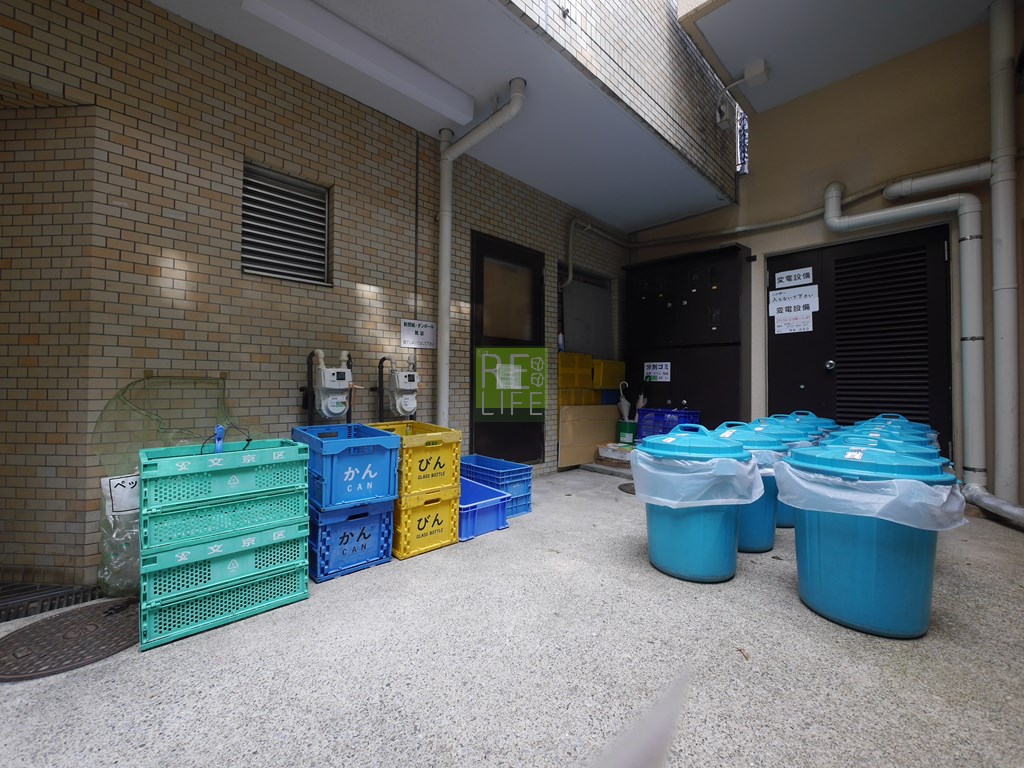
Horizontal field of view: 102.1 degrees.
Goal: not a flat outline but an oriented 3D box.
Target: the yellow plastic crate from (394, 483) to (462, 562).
[{"bbox_3d":[-0.617,0.747,2.455,0.367,0.322,0.530,1,-1,-43],"label":"yellow plastic crate"}]

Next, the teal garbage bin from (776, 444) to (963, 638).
[{"bbox_3d":[1.371,0.553,1.639,0.550,0.685,0.550,1,-1,-43],"label":"teal garbage bin"}]

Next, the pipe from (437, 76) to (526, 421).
[{"bbox_3d":[-0.234,-0.508,2.853,0.110,2.800,0.835,1,-1,-44],"label":"pipe"}]

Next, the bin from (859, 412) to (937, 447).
[{"bbox_3d":[2.915,0.570,3.168,0.530,0.670,0.530,1,-1,-44],"label":"bin"}]

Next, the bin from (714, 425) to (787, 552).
[{"bbox_3d":[1.309,0.562,2.452,0.535,0.700,0.535,1,-1,-44],"label":"bin"}]

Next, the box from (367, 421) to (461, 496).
[{"bbox_3d":[-0.615,0.425,2.458,0.367,0.323,0.530,1,-1,-43],"label":"box"}]

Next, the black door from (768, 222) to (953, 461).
[{"bbox_3d":[3.000,-0.245,3.695,0.080,2.040,1.259,1,-1,-44],"label":"black door"}]

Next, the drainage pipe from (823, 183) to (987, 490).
[{"bbox_3d":[3.065,-0.465,3.293,0.915,2.550,0.200,-1,-1,45],"label":"drainage pipe"}]

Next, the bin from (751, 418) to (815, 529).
[{"bbox_3d":[1.740,0.567,2.829,0.535,0.700,0.535,1,-1,-44],"label":"bin"}]

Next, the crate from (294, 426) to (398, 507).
[{"bbox_3d":[-0.888,0.416,2.190,0.368,0.325,0.545,0,0,-40],"label":"crate"}]

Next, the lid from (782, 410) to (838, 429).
[{"bbox_3d":[2.559,0.304,3.641,0.570,0.130,0.570,1,-1,-44],"label":"lid"}]

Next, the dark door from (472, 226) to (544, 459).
[{"bbox_3d":[-0.024,-0.264,3.798,0.925,2.063,0.080,1,-1,-44],"label":"dark door"}]

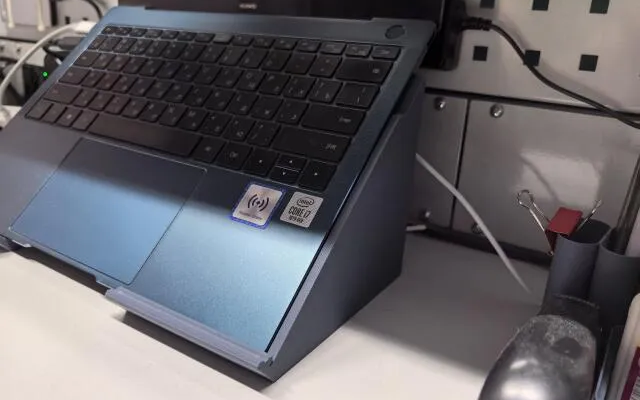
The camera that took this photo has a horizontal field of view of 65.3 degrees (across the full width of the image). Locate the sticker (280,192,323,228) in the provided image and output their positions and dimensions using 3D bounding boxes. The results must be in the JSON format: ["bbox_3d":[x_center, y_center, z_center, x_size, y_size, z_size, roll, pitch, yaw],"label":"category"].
[{"bbox_3d":[-0.009,0.005,0.244,0.016,0.001,0.017,15,64,29],"label":"sticker"}]

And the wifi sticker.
[{"bbox_3d":[-0.031,0.003,0.254,0.023,0.001,0.023,15,64,29],"label":"wifi sticker"}]

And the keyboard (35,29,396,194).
[{"bbox_3d":[-0.086,-0.073,0.329,0.266,0.005,0.102,15,64,29],"label":"keyboard"}]

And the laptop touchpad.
[{"bbox_3d":[-0.128,0.001,0.295,0.115,0.002,0.074,15,64,29],"label":"laptop touchpad"}]

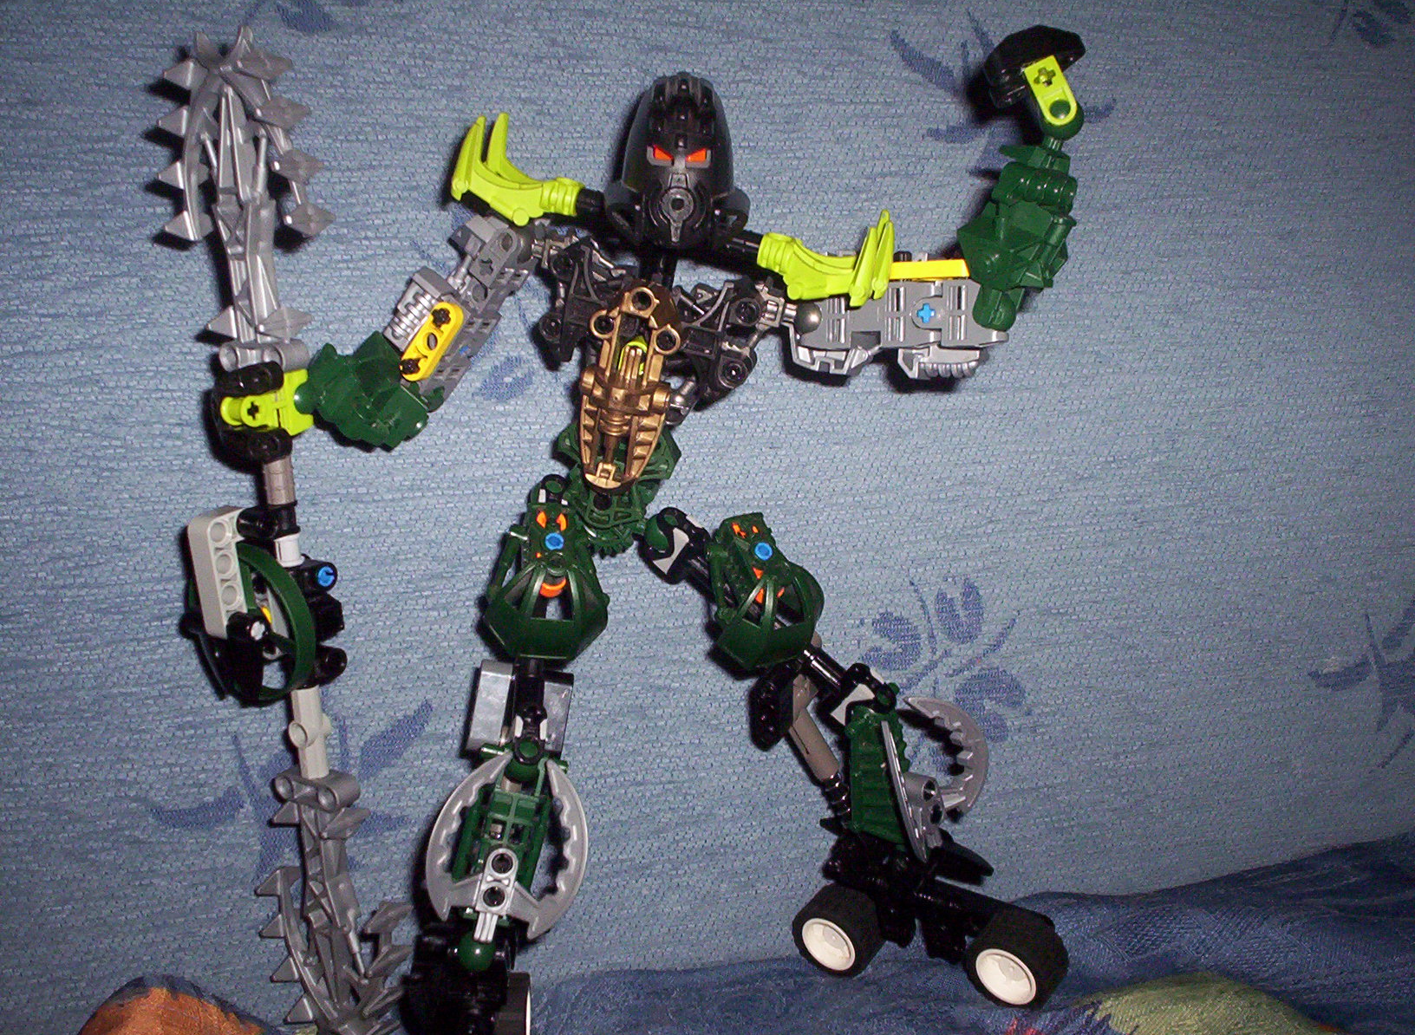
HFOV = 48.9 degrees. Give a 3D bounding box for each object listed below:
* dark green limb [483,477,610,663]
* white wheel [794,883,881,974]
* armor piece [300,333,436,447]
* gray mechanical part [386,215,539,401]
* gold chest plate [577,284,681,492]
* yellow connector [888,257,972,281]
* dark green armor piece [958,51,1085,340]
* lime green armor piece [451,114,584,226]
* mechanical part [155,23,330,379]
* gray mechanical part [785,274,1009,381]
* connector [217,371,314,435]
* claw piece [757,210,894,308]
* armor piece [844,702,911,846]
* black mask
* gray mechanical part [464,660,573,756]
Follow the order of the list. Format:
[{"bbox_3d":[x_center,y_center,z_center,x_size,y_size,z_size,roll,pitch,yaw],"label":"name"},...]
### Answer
[{"bbox_3d":[-0.042,0.014,0.410,0.033,0.049,0.027,3,-6,-3],"label":"dark green limb"},{"bbox_3d":[0.039,0.122,0.460,0.024,0.024,0.014,1,24,38],"label":"white wheel"},{"bbox_3d":[-0.086,-0.033,0.397,0.040,0.028,0.026,8,6,24],"label":"armor piece"},{"bbox_3d":[-0.065,-0.056,0.410,0.024,0.022,0.054,21,66,20],"label":"gray mechanical part"},{"bbox_3d":[-0.019,-0.032,0.383,0.022,0.050,0.018,9,2,12],"label":"gold chest plate"},{"bbox_3d":[0.054,-0.062,0.388,0.024,0.004,0.008,0,-9,0],"label":"yellow connector"},{"bbox_3d":[0.079,-0.081,0.386,0.028,0.068,0.024,13,0,6],"label":"dark green armor piece"},{"bbox_3d":[-0.049,-0.089,0.398,0.034,0.028,0.015,-3,0,0],"label":"lime green armor piece"},{"bbox_3d":[-0.117,-0.080,0.392,0.041,0.083,0.018,0,13,13],"label":"mechanical part"},{"bbox_3d":[0.047,-0.048,0.390,0.053,0.026,0.022,1,5,0],"label":"gray mechanical part"},{"bbox_3d":[-0.111,-0.029,0.392,0.024,0.017,0.016,3,6,-19],"label":"connector"},{"bbox_3d":[0.032,-0.069,0.420,0.035,0.027,0.020,8,7,19],"label":"claw piece"},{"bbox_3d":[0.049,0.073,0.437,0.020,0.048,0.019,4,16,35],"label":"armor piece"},{"bbox_3d":[-0.008,-0.090,0.396,0.036,0.045,0.030,2,7,-1],"label":"black mask"},{"bbox_3d":[-0.048,0.049,0.400,0.025,0.024,0.012,9,6,-6],"label":"gray mechanical part"}]

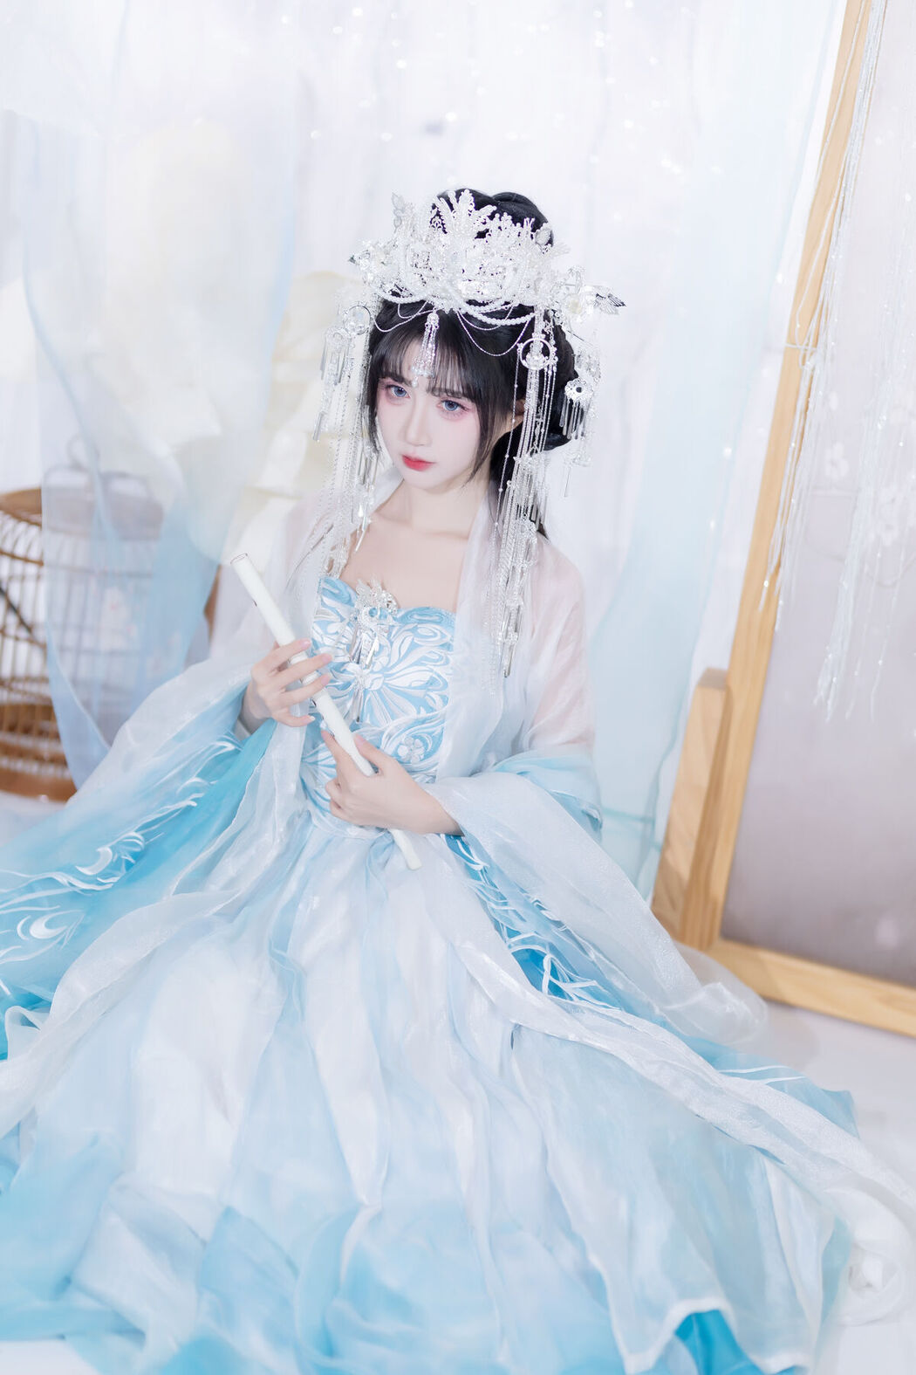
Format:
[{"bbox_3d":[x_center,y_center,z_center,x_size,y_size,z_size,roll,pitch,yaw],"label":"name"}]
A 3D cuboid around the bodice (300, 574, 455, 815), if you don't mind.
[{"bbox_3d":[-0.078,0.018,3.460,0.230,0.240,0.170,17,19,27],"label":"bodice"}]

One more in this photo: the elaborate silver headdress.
[{"bbox_3d":[0.004,-0.270,3.400,0.300,0.470,0.210,18,20,26],"label":"elaborate silver headdress"}]

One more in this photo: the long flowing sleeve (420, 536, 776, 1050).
[{"bbox_3d":[0.162,0.112,3.460,0.360,0.470,0.310,16,19,24],"label":"long flowing sleeve"}]

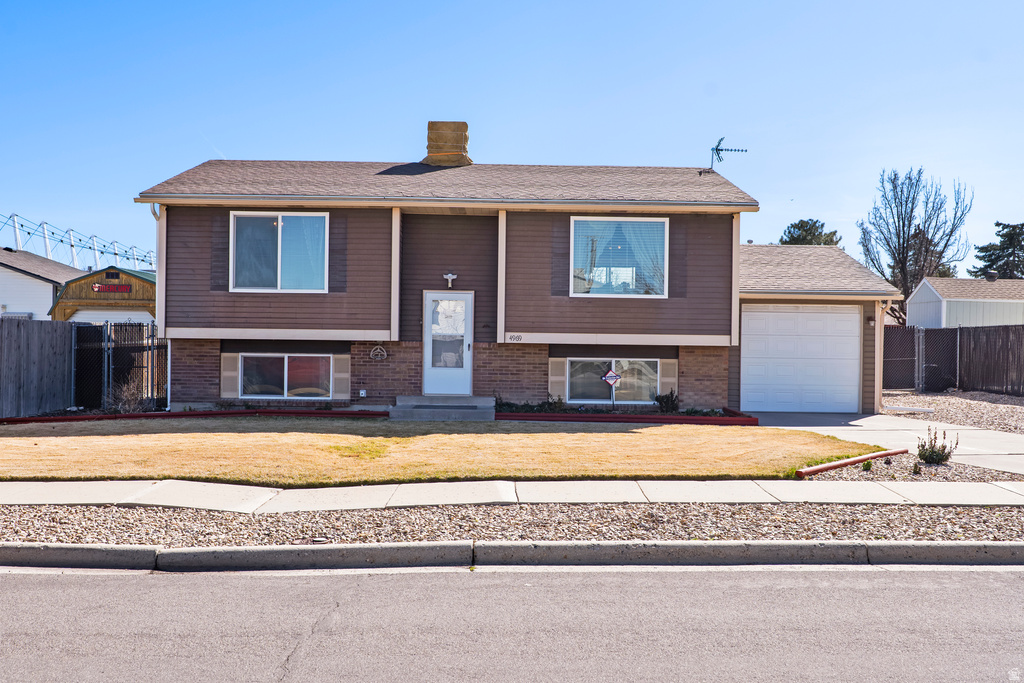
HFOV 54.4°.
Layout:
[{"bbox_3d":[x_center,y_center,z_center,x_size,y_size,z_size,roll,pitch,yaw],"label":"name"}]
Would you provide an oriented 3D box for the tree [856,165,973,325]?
[{"bbox_3d":[16.197,-2.804,40.006,4.600,8.450,4.600,1,0,-1],"label":"tree"}]

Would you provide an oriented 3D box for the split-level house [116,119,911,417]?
[{"bbox_3d":[0.336,-1.742,22.645,14.630,6.280,8.600,1,0,-1],"label":"split-level house"}]

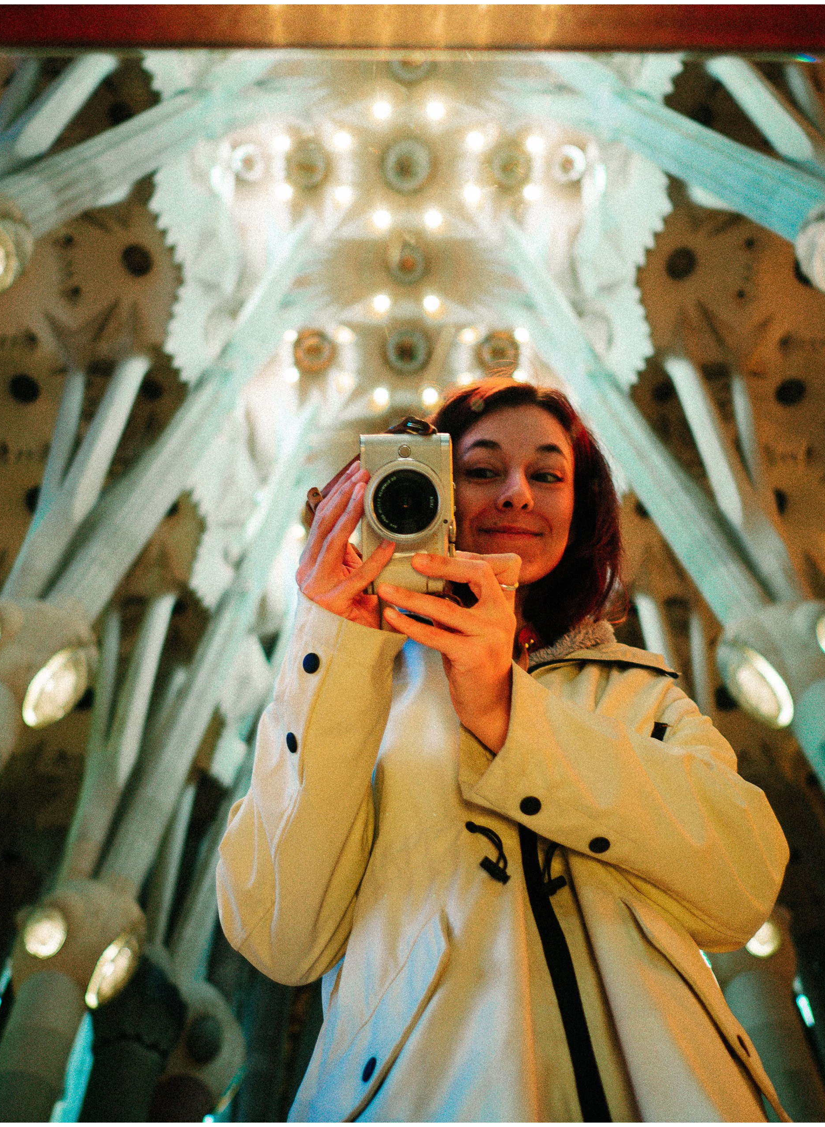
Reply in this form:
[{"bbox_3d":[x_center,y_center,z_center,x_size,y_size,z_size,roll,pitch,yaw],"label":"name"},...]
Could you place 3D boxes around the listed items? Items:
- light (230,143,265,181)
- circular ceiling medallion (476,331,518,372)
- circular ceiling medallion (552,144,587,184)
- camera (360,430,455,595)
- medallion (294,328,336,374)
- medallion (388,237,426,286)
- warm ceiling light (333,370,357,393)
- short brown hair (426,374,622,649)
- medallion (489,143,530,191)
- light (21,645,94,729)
[{"bbox_3d":[-6.200,-15.159,37.781,1.263,0.350,1.263,0,-62,-1],"label":"light"},{"bbox_3d":[3.654,-9.126,43.036,1.818,0.350,1.818,0,-62,0],"label":"circular ceiling medallion"},{"bbox_3d":[5.952,-15.137,37.894,1.334,0.350,1.334,0,-62,0],"label":"circular ceiling medallion"},{"bbox_3d":[-0.004,-0.037,0.728,0.068,0.068,0.117,-2,-83,0],"label":"camera"},{"bbox_3d":[-4.215,-9.130,42.968,1.815,0.350,1.815,0,-62,-1],"label":"medallion"},{"bbox_3d":[-0.237,-12.531,41.400,1.676,0.350,1.676,0,-62,-1],"label":"medallion"},{"bbox_3d":[-2.874,-7.758,42.695,0.800,0.500,0.800,0,-62,-1],"label":"warm ceiling light"},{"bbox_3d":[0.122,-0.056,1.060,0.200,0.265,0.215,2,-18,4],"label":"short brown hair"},{"bbox_3d":[3.843,-15.666,39.522,1.669,0.350,1.669,0,-62,-1],"label":"medallion"},{"bbox_3d":[-6.478,2.255,18.254,0.450,1.700,1.250,1,-60,22],"label":"light"}]

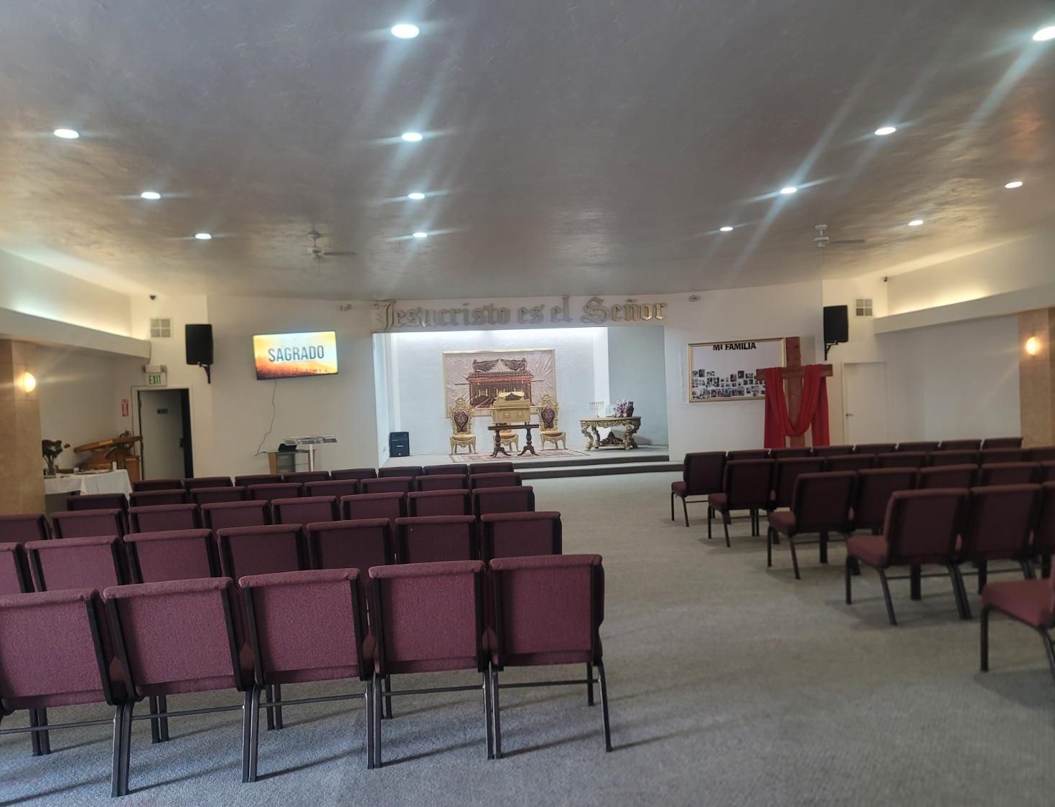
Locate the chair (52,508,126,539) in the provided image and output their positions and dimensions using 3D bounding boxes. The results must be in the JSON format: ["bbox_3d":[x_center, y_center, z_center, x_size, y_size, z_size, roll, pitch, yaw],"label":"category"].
[{"bbox_3d":[-3.209,1.207,5.909,0.501,0.851,0.637,-2,0,-10],"label":"chair"}]

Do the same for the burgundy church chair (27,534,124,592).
[{"bbox_3d":[-2.562,1.178,4.614,0.492,0.840,0.656,-2,0,-11],"label":"burgundy church chair"}]

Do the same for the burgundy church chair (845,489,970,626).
[{"bbox_3d":[2.485,0.961,5.118,0.492,0.840,0.656,-2,0,-6],"label":"burgundy church chair"}]

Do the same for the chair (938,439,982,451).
[{"bbox_3d":[5.081,0.867,9.385,0.501,0.851,0.637,-2,0,-3],"label":"chair"}]

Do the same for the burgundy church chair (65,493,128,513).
[{"bbox_3d":[-3.840,1.234,7.150,0.501,0.851,0.637,-2,0,-11],"label":"burgundy church chair"}]

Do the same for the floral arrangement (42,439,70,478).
[{"bbox_3d":[-6.597,0.754,10.815,0.430,0.521,0.400,-2,0,-5],"label":"floral arrangement"}]

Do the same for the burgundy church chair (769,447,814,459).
[{"bbox_3d":[3.094,0.964,9.399,0.505,0.862,0.630,-2,0,-5],"label":"burgundy church chair"}]

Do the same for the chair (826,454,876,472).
[{"bbox_3d":[3.174,0.936,7.895,0.497,0.852,0.638,-2,0,-1],"label":"chair"}]

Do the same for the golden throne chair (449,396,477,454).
[{"bbox_3d":[-1.741,0.569,20.900,0.670,1.557,0.680,-2,0,-9],"label":"golden throne chair"}]

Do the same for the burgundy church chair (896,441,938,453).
[{"bbox_3d":[4.631,0.901,9.485,0.505,0.862,0.630,-2,0,-5],"label":"burgundy church chair"}]

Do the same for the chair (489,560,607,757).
[{"bbox_3d":[0.078,1.061,3.508,0.492,0.840,0.656,-2,0,-4],"label":"chair"}]

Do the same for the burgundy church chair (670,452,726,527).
[{"bbox_3d":[2.052,0.998,9.274,0.510,0.850,0.666,-2,0,-5],"label":"burgundy church chair"}]

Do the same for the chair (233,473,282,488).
[{"bbox_3d":[-2.877,1.188,8.530,0.497,0.852,0.638,-2,0,-9],"label":"chair"}]

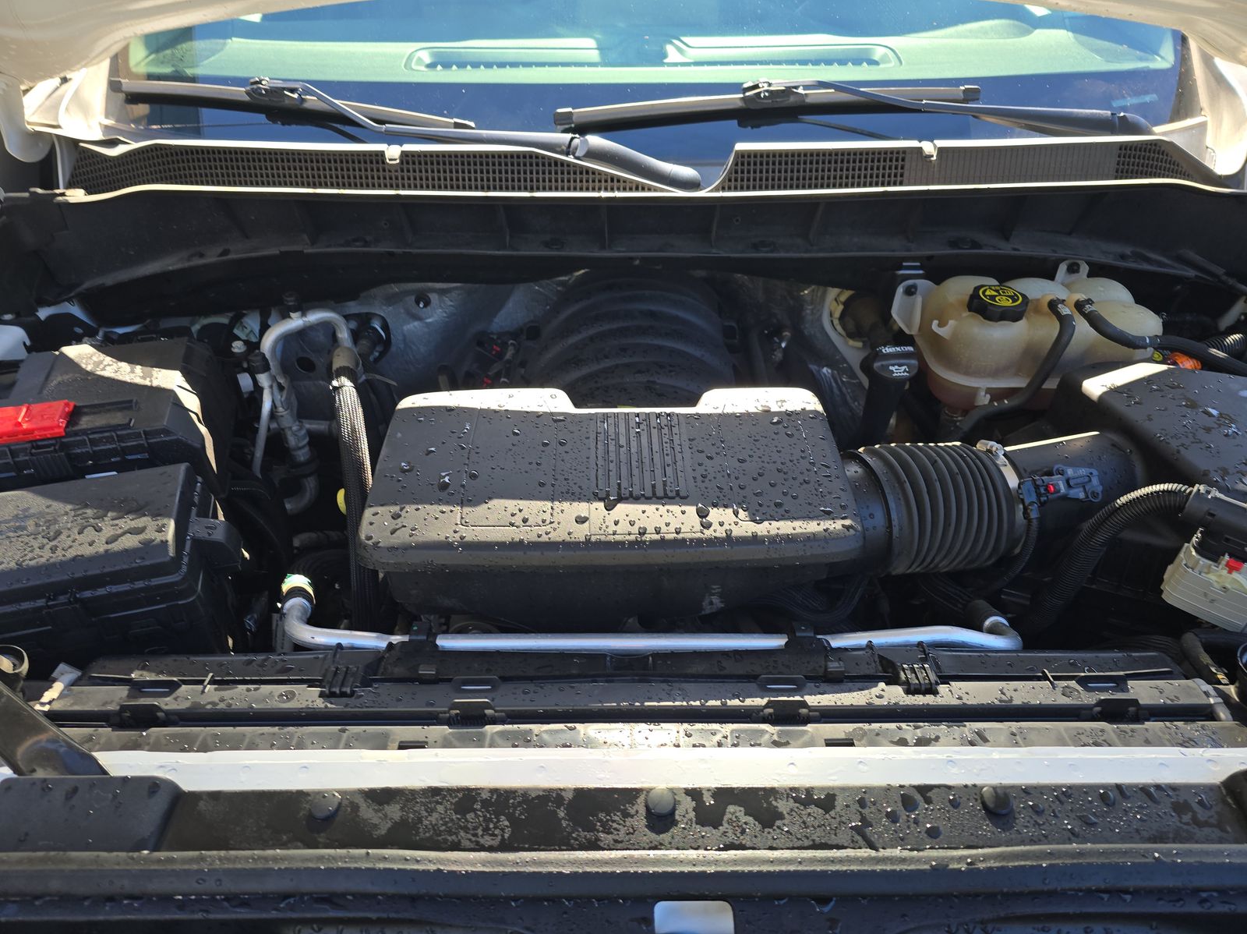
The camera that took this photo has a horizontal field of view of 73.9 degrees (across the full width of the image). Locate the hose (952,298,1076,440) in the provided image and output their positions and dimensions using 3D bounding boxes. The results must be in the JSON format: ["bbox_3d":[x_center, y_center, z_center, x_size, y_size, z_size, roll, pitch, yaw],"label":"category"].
[{"bbox_3d":[0.423,-0.100,0.899,0.145,0.110,0.170,0,40,0],"label":"hose"}]

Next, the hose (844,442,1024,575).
[{"bbox_3d":[0.306,0.041,0.815,0.150,0.122,0.122,-3,40,-11],"label":"hose"}]

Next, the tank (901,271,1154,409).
[{"bbox_3d":[0.458,-0.132,0.959,0.275,0.165,0.170,0,40,0],"label":"tank"}]

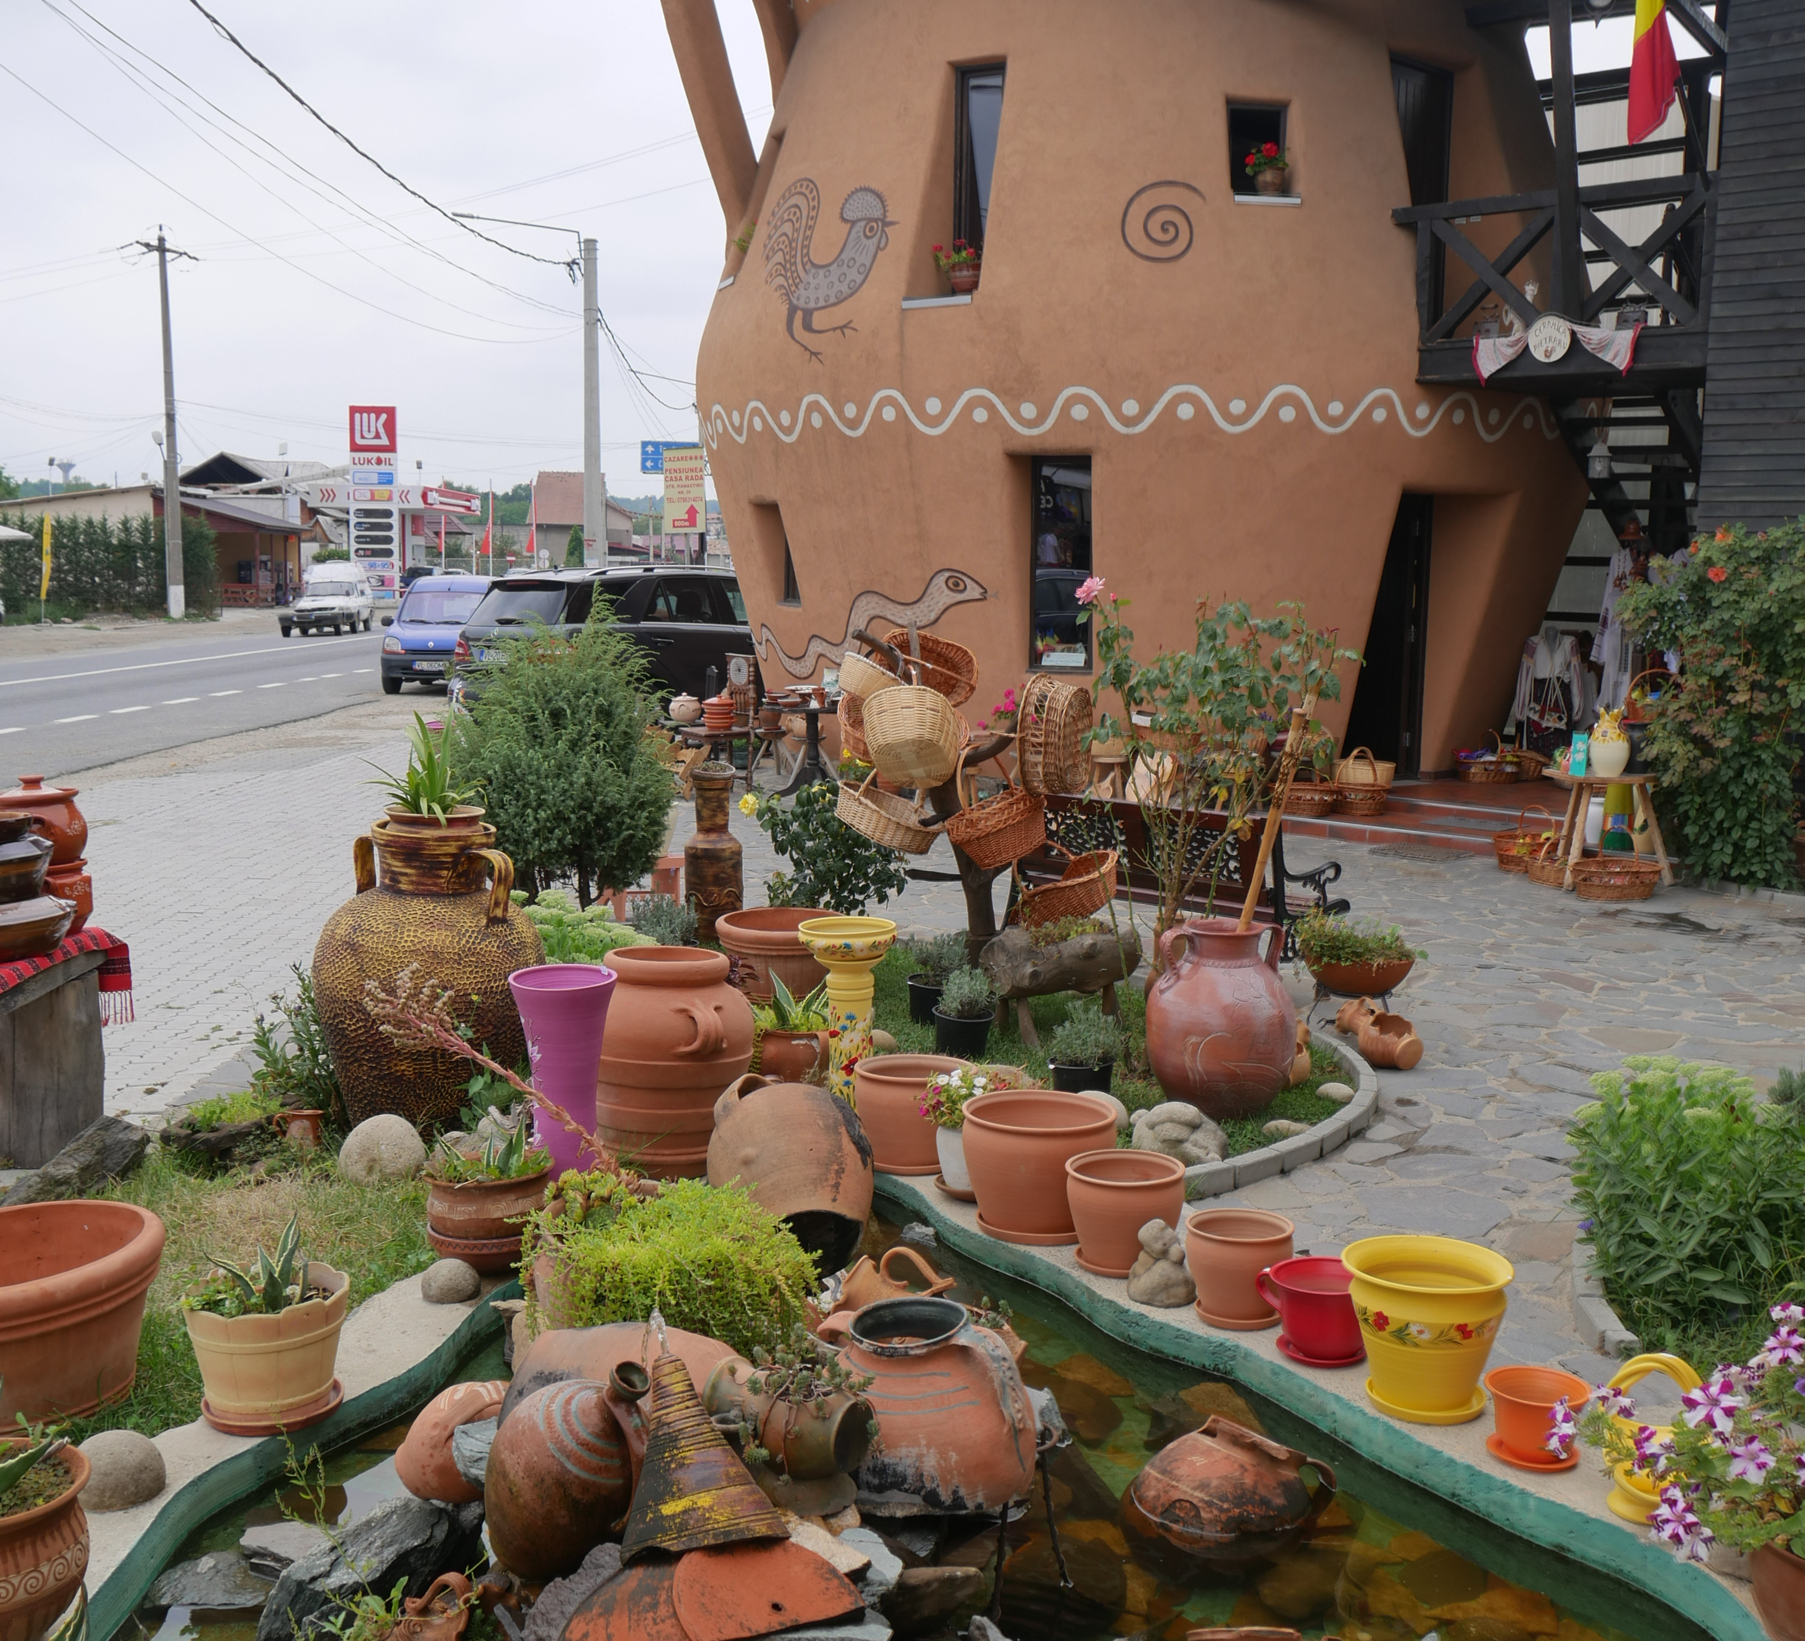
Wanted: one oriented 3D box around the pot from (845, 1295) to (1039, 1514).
[{"bbox_3d":[0.069,1.020,3.392,0.335,0.305,0.325,-4,8,1],"label":"pot"}]

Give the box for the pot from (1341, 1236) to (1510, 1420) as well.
[{"bbox_3d":[1.043,1.023,3.891,0.330,0.295,0.330,2,7,15],"label":"pot"}]

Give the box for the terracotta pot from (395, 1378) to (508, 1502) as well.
[{"bbox_3d":[-0.795,1.135,3.580,0.275,0.215,0.215,-23,-13,-38],"label":"terracotta pot"}]

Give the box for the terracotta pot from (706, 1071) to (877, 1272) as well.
[{"bbox_3d":[-0.277,0.865,4.780,0.410,0.410,0.430,-15,42,-7],"label":"terracotta pot"}]

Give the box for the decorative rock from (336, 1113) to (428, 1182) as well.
[{"bbox_3d":[-1.375,0.865,5.155,0.226,0.170,0.205,0,7,0],"label":"decorative rock"}]

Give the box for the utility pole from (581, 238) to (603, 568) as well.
[{"bbox_3d":[-5.630,-6.576,35.484,0.400,7.836,0.350,1,7,0],"label":"utility pole"}]

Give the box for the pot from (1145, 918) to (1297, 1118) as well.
[{"bbox_3d":[0.977,0.600,5.950,0.460,0.590,0.450,1,7,6],"label":"pot"}]

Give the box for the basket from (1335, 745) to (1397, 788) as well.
[{"bbox_3d":[3.342,-0.387,14.046,0.455,0.300,0.300,1,7,0],"label":"basket"}]

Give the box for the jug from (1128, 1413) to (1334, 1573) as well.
[{"bbox_3d":[0.635,1.315,3.800,0.400,0.280,0.350,16,12,-11],"label":"jug"}]

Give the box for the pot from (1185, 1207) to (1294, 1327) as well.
[{"bbox_3d":[0.746,0.999,4.313,0.237,0.200,0.237,0,7,0],"label":"pot"}]

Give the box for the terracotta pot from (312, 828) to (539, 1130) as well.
[{"bbox_3d":[-1.393,0.455,5.704,0.640,0.836,0.640,0,7,0],"label":"terracotta pot"}]

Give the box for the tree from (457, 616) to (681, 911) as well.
[{"bbox_3d":[-1.586,-0.212,9.239,1.020,1.469,1.000,-1,7,-10],"label":"tree"}]

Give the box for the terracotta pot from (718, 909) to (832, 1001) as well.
[{"bbox_3d":[-0.461,0.538,7.520,0.515,0.325,0.515,0,7,-4],"label":"terracotta pot"}]

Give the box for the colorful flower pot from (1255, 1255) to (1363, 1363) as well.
[{"bbox_3d":[0.886,1.050,4.149,0.250,0.172,0.225,1,7,0],"label":"colorful flower pot"}]

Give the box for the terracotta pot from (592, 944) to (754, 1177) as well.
[{"bbox_3d":[-0.638,0.665,5.398,0.470,0.585,0.510,1,7,0],"label":"terracotta pot"}]

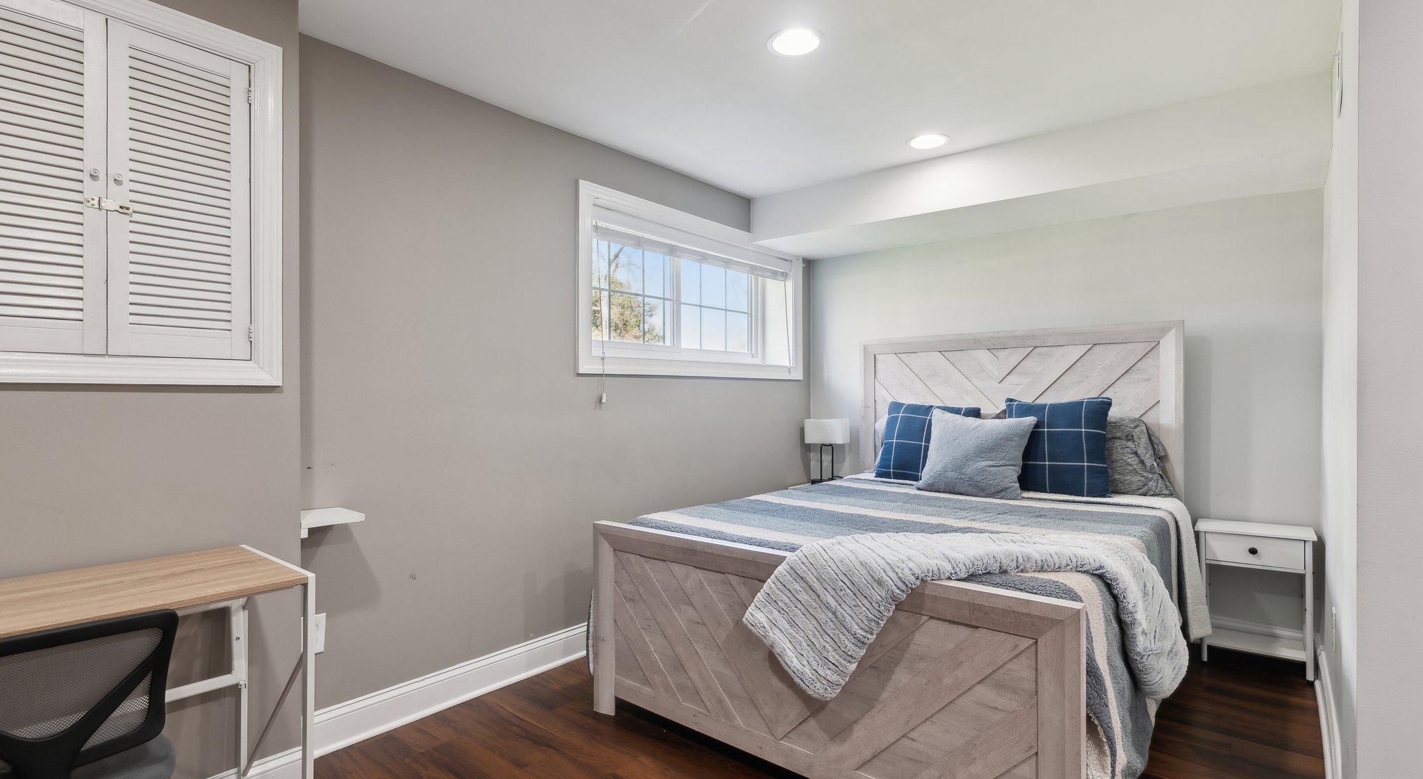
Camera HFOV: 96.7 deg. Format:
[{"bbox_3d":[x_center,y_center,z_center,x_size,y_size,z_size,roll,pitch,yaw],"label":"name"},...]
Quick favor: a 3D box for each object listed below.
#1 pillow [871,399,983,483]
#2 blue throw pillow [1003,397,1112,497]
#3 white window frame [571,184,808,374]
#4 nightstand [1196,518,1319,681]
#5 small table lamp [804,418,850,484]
[{"bbox_3d":[1.075,0.272,3.163,0.440,0.430,0.150,0,-23,34],"label":"pillow"},{"bbox_3d":[1.507,0.251,2.750,0.430,0.430,0.150,0,-14,20],"label":"blue throw pillow"},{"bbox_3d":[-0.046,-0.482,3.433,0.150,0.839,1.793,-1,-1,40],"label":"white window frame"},{"bbox_3d":[2.243,0.850,2.622,0.370,0.534,0.310,-1,-1,38],"label":"nightstand"},{"bbox_3d":[0.704,0.392,3.896,0.260,0.415,0.190,0,-1,30],"label":"small table lamp"}]

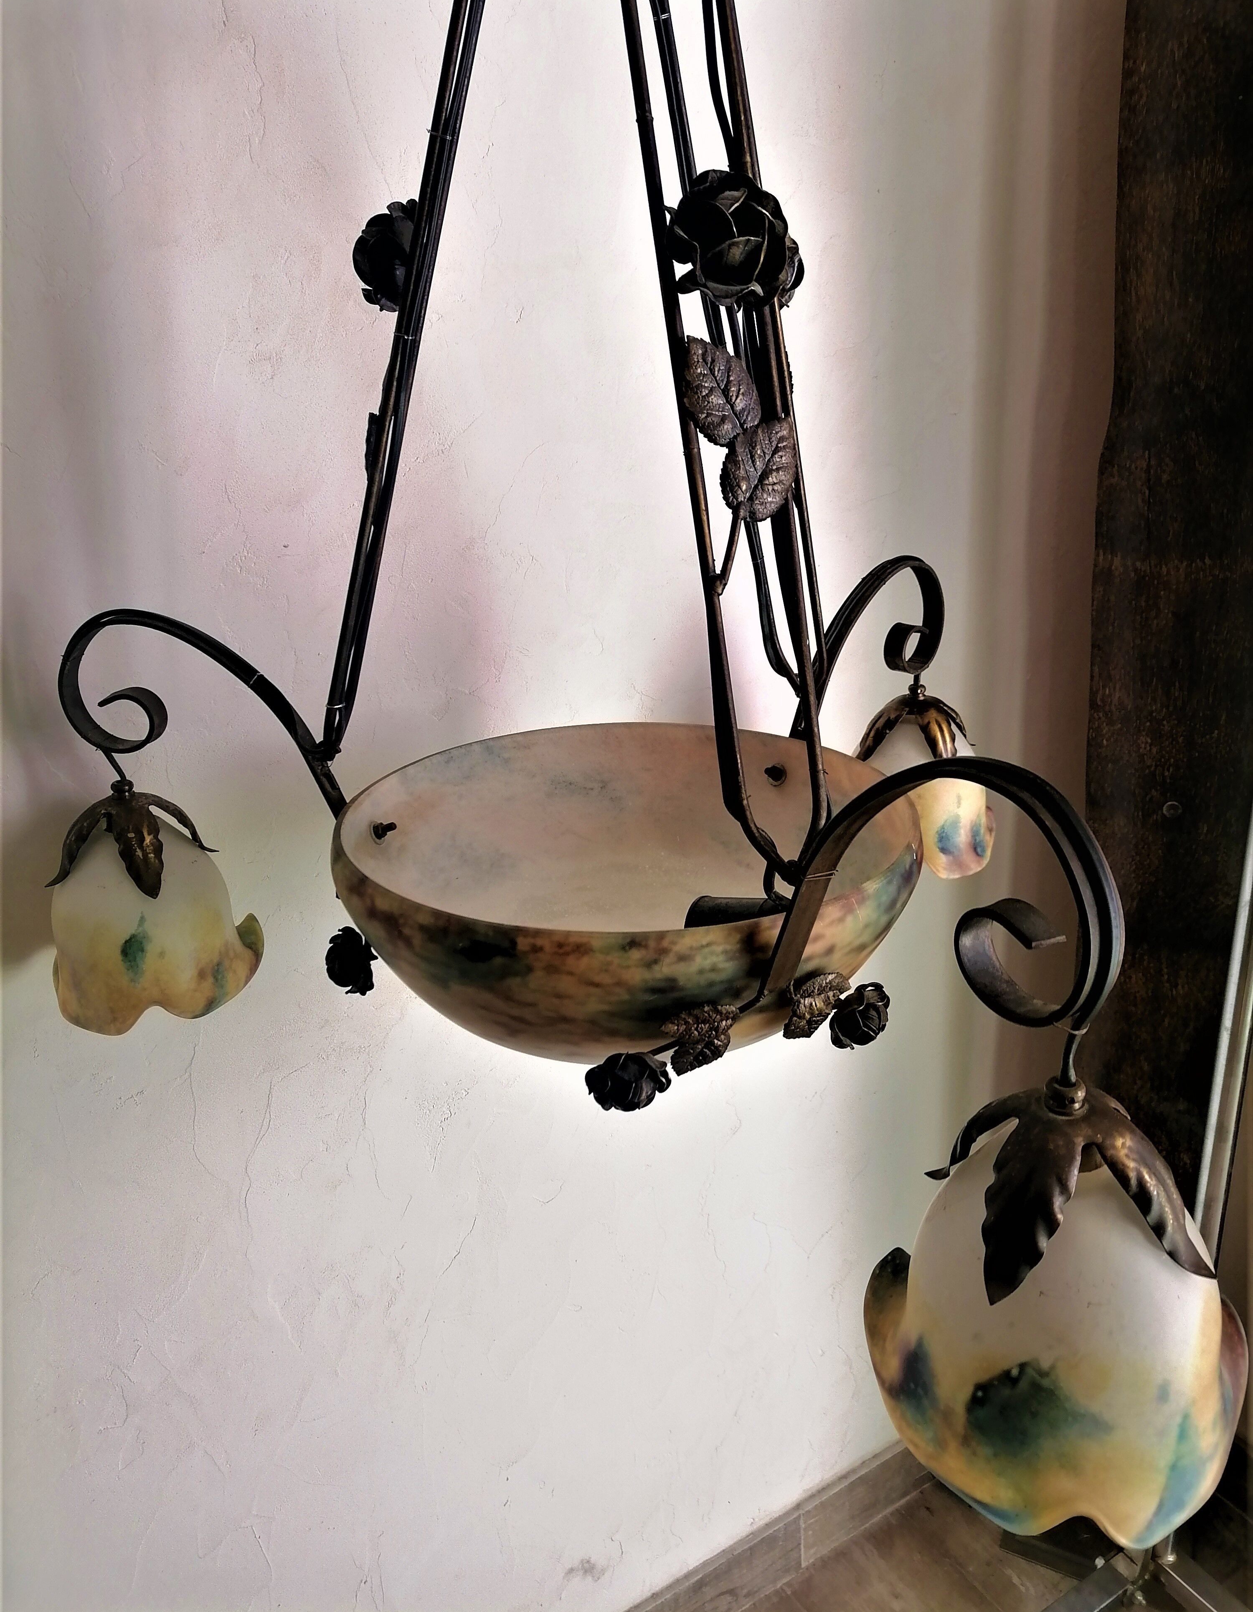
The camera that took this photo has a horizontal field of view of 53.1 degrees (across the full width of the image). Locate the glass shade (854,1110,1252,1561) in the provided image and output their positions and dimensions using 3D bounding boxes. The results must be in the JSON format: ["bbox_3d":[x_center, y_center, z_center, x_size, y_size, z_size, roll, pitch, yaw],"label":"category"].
[{"bbox_3d":[0.165,0.177,0.481,0.141,0.122,0.141,-4,20,0],"label":"glass shade"}]

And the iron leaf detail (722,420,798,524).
[{"bbox_3d":[0.060,-0.151,0.568,0.036,0.052,0.012,27,1,-18],"label":"iron leaf detail"}]

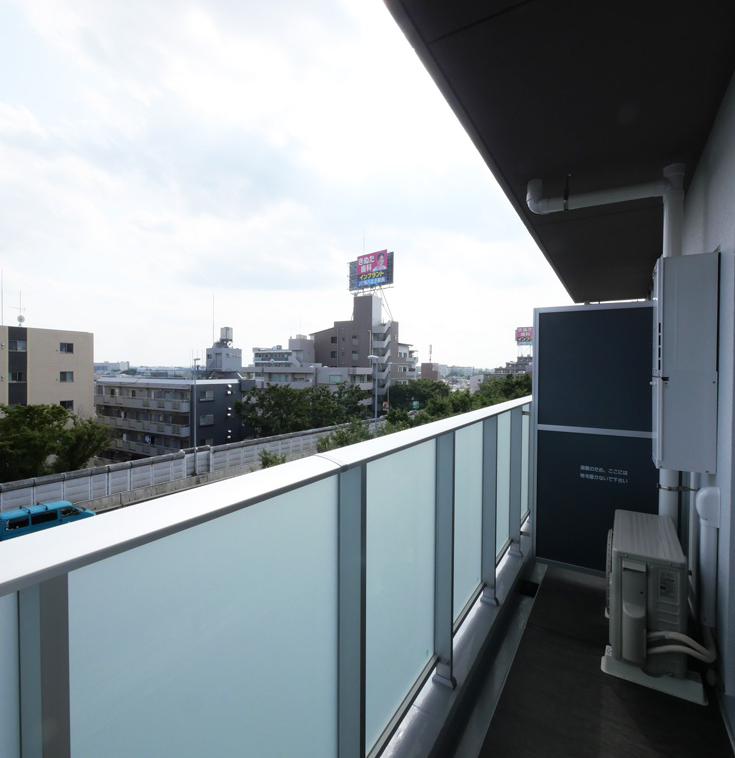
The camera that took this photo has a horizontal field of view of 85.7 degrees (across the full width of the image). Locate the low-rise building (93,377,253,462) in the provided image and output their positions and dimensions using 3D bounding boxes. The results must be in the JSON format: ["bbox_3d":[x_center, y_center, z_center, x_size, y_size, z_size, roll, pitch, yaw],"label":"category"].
[{"bbox_3d":[-25.201,5.035,52.535,19.000,11.000,9.600,1,1,30],"label":"low-rise building"}]

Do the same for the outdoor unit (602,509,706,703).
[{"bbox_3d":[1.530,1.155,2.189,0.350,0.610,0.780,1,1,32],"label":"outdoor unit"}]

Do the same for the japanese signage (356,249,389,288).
[{"bbox_3d":[0.890,-20.800,75.000,7.200,6.000,0.400,1,1,39],"label":"japanese signage"}]

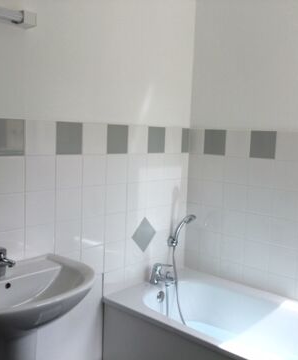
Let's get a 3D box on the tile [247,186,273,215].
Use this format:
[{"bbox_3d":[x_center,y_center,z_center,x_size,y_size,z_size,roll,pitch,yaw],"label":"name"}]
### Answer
[{"bbox_3d":[0.605,0.112,2.338,0.149,0.149,0.008,7,8,41],"label":"tile"}]

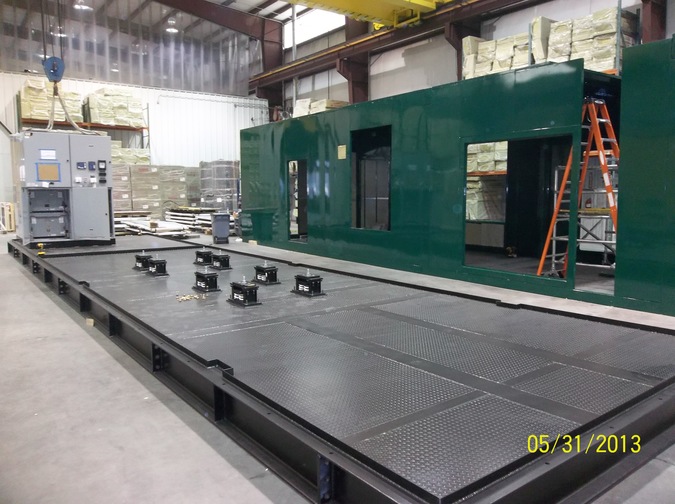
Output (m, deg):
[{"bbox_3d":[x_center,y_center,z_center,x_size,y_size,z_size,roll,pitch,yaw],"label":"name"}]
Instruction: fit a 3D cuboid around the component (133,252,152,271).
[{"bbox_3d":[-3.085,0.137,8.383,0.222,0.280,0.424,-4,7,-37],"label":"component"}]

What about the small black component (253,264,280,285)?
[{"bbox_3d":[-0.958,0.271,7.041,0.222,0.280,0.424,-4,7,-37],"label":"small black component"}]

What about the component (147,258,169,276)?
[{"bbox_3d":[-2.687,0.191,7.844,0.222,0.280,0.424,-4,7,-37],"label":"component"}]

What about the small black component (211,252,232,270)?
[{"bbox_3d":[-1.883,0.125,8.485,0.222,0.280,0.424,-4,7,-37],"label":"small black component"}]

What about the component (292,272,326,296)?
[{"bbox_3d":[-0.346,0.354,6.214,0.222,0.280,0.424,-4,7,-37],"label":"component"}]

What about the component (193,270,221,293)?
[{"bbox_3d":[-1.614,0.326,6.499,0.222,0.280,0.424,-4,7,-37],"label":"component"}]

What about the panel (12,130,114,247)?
[{"bbox_3d":[-6.882,-1.514,13.206,1.893,2.643,2.184,-4,7,-37],"label":"panel"}]

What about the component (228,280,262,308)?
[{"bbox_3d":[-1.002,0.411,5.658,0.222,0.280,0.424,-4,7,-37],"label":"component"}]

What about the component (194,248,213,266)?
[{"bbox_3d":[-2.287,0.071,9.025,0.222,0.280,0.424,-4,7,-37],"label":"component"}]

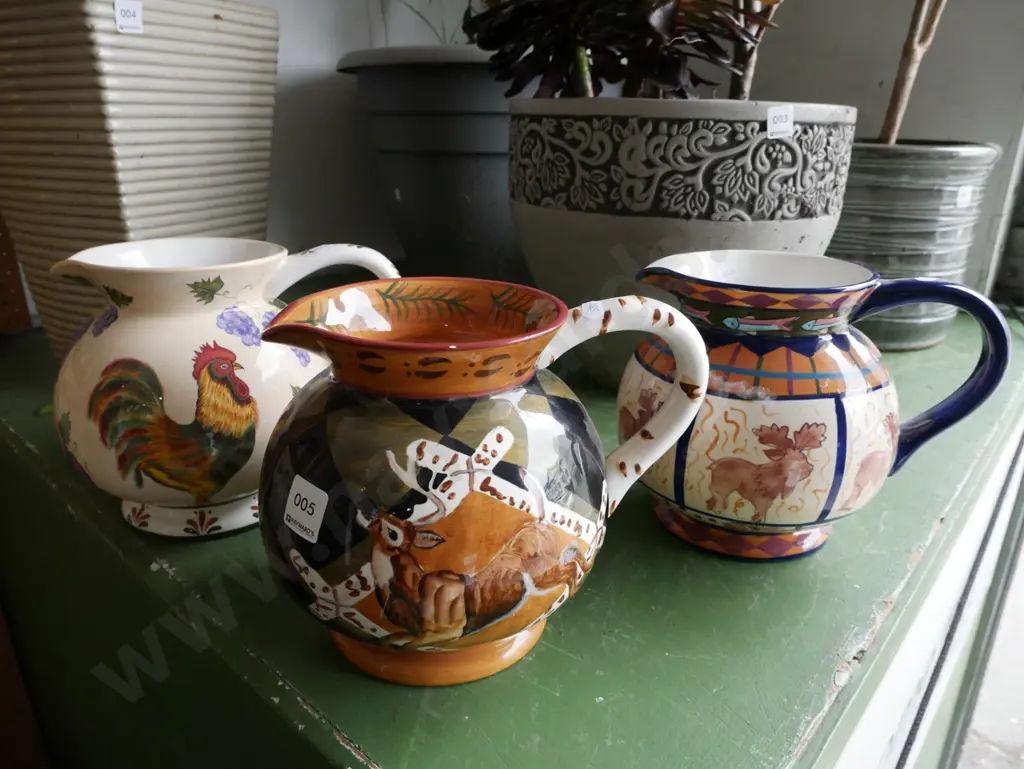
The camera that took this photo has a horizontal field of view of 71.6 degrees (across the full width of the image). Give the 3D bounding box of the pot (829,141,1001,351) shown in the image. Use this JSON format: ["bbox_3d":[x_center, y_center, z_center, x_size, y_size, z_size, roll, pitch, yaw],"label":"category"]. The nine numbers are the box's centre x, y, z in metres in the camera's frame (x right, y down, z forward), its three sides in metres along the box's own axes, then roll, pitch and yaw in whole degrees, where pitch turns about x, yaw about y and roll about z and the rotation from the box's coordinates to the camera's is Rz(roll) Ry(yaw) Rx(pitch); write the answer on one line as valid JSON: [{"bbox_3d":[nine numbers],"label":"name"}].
[{"bbox_3d":[0.512,-0.212,1.028,0.304,0.262,0.304,1,21,0],"label":"pot"}]

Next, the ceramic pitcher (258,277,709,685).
[{"bbox_3d":[-0.013,0.043,0.410,0.253,0.194,0.195,-2,21,-7],"label":"ceramic pitcher"}]

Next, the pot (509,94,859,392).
[{"bbox_3d":[0.173,-0.161,0.809,0.355,0.295,0.355,0,21,0],"label":"pot"}]

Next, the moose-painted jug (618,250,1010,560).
[{"bbox_3d":[0.205,0.011,0.521,0.247,0.201,0.197,10,23,22],"label":"moose-painted jug"}]

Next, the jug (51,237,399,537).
[{"bbox_3d":[-0.208,-0.011,0.556,0.249,0.203,0.202,-1,21,-6],"label":"jug"}]

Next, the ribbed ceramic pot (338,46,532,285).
[{"bbox_3d":[-0.097,-0.371,1.249,0.384,0.381,0.384,1,21,0],"label":"ribbed ceramic pot"}]

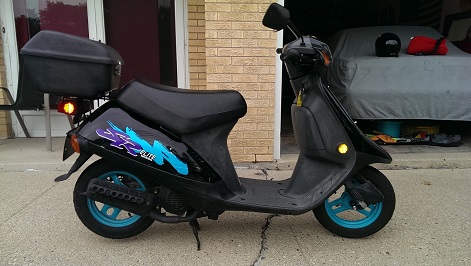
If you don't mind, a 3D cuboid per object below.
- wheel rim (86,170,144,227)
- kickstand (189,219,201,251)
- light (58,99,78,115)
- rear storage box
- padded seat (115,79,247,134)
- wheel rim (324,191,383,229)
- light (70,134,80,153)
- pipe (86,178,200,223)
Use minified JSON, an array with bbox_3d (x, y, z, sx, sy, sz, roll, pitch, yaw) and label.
[{"bbox_3d":[-0.568,0.315,1.680,0.280,0.280,0.070,-1,9,-3],"label":"wheel rim"},{"bbox_3d":[-0.199,0.471,1.715,0.065,0.145,0.190,-1,9,-3],"label":"kickstand"},{"bbox_3d":[-0.737,-0.118,1.569,0.086,0.072,0.100,-1,9,-3],"label":"light"},{"bbox_3d":[-0.680,-0.305,1.571,0.360,0.255,0.355,5,9,-8],"label":"rear storage box"},{"bbox_3d":[-0.249,-0.129,1.623,0.600,0.243,0.250,-1,9,-3],"label":"padded seat"},{"bbox_3d":[0.589,0.333,1.743,0.280,0.280,0.070,0,9,2],"label":"wheel rim"},{"bbox_3d":[-0.695,0.046,1.532,0.050,0.085,0.065,-1,9,-3],"label":"light"},{"bbox_3d":[-0.413,0.307,1.585,0.475,0.225,0.145,-1,9,-3],"label":"pipe"}]

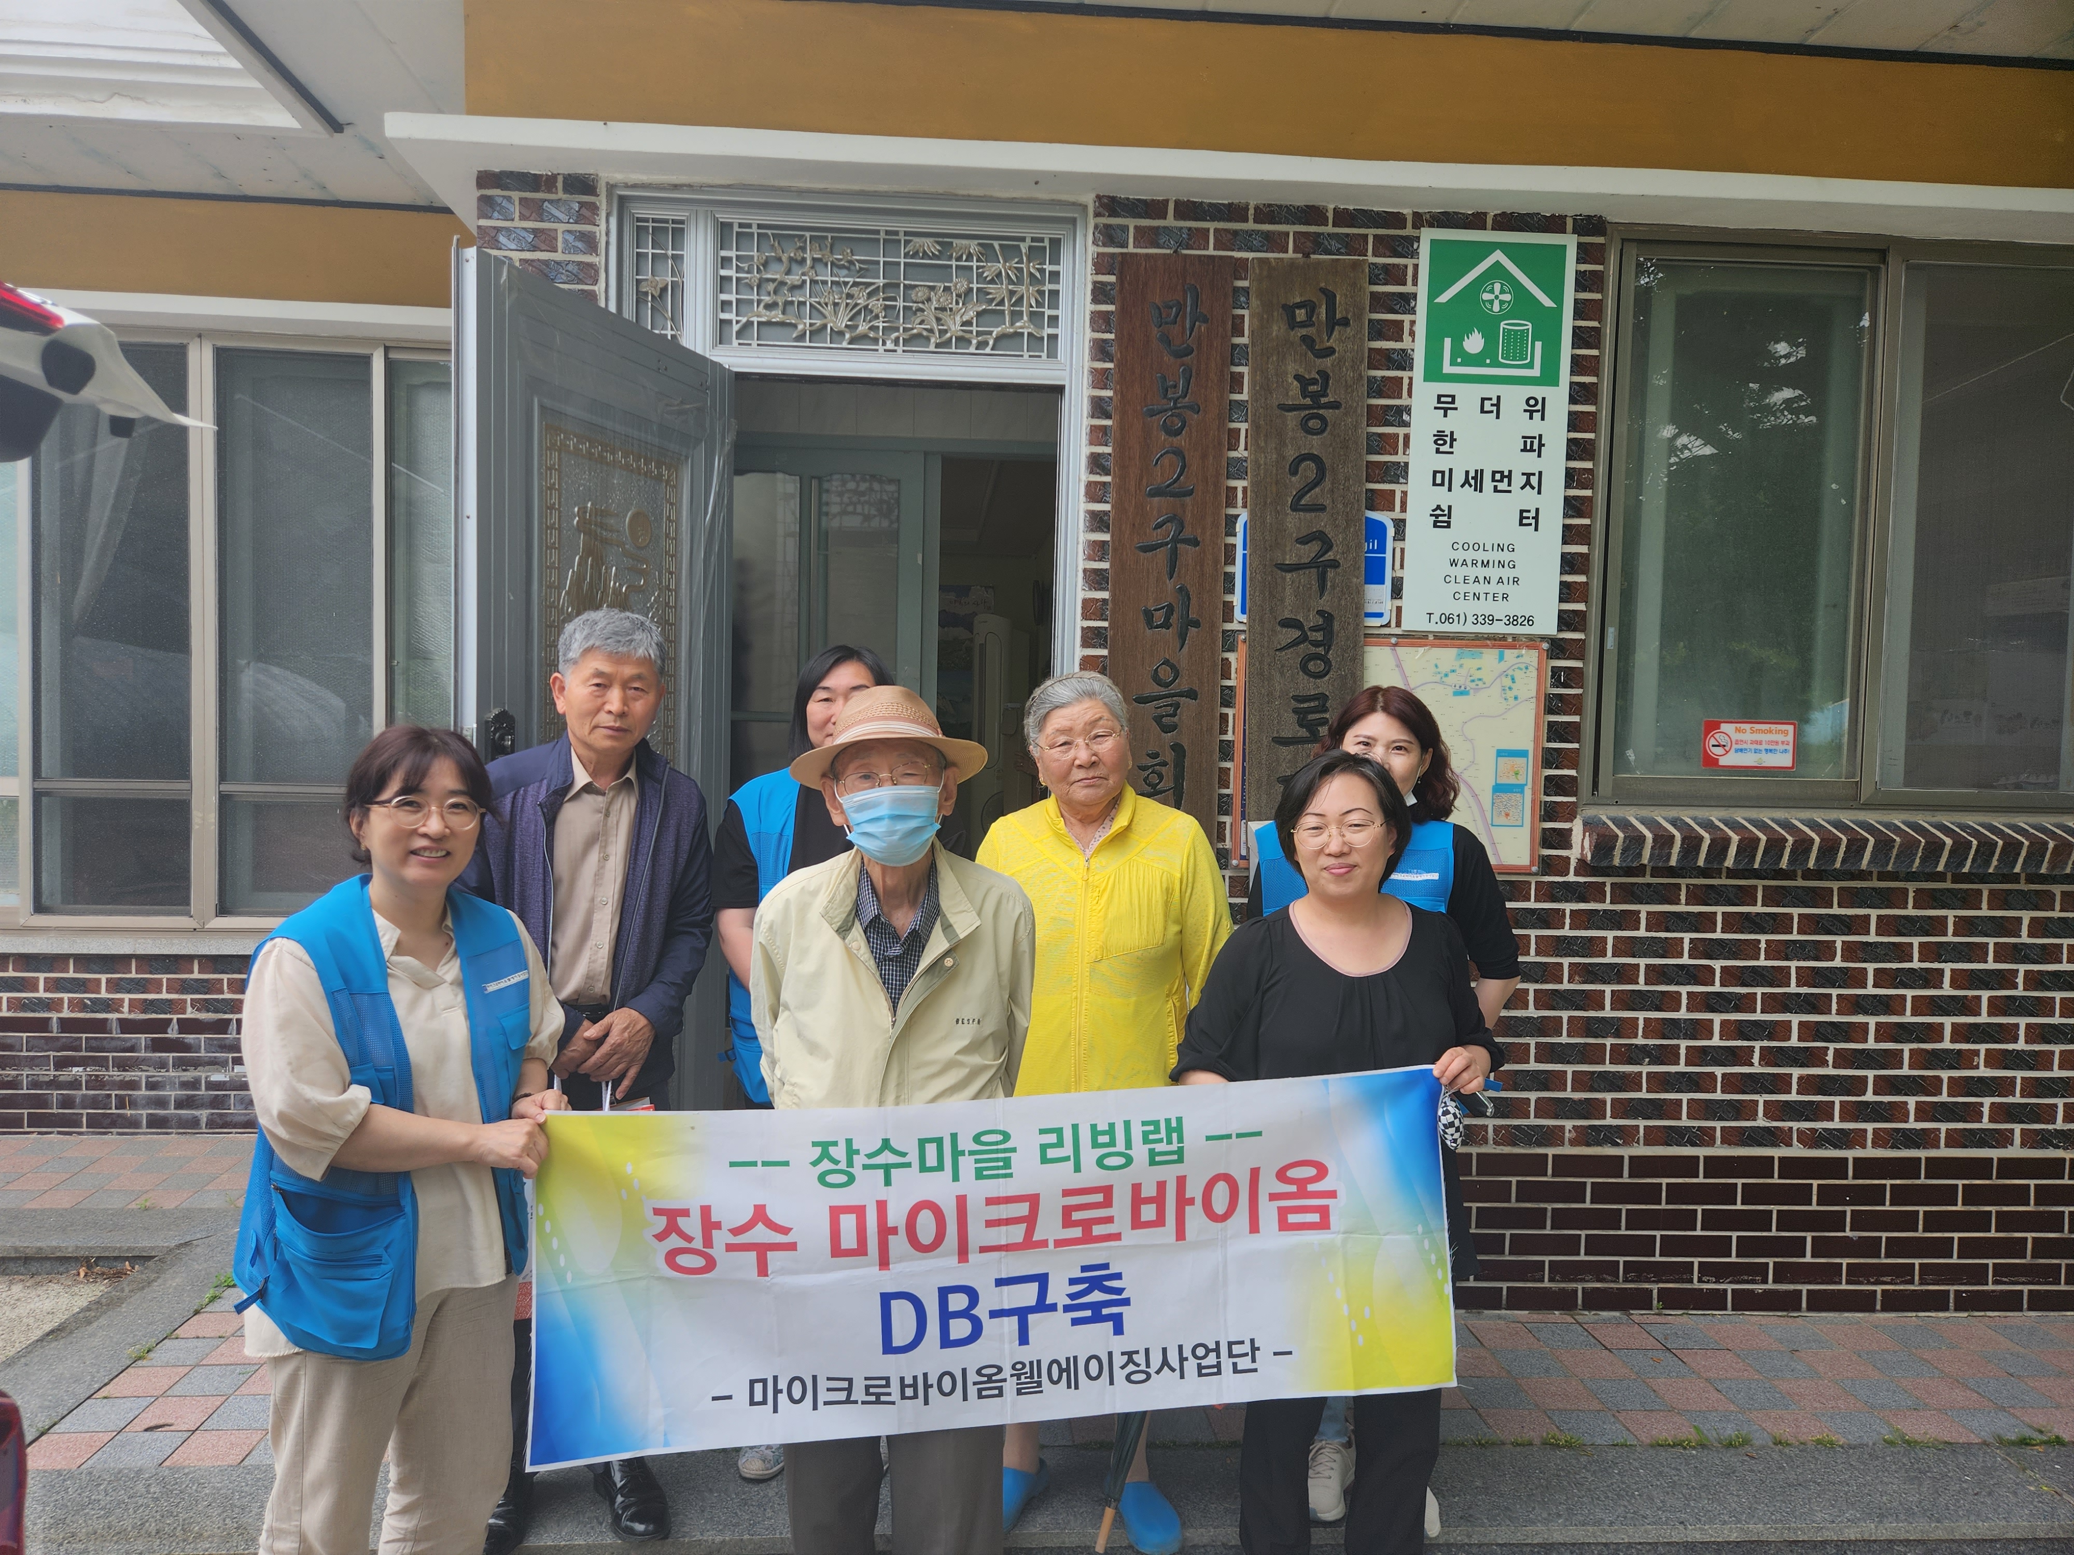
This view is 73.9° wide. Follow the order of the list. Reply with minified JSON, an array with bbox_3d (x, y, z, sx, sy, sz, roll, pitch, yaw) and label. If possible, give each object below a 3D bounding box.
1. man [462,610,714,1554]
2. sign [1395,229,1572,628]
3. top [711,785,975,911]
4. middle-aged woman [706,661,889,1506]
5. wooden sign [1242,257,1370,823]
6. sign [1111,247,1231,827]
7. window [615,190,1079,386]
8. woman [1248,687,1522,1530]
[{"bbox_3d":[-0.834,0.541,2.593,0.480,1.710,0.380,1,3,-11],"label":"man"},{"bbox_3d":[1.134,-0.864,3.470,0.393,0.994,0.030,1,3,-3],"label":"sign"},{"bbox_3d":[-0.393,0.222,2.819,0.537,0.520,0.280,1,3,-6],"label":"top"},{"bbox_3d":[-0.403,0.565,2.826,0.536,1.660,0.330,1,3,-5],"label":"middle-aged woman"},{"bbox_3d":[0.654,-0.496,3.422,0.286,1.538,0.045,1,3,-3],"label":"wooden sign"},{"bbox_3d":[0.324,-0.458,3.418,0.281,1.623,0.045,1,3,-3],"label":"sign"},{"bbox_3d":[-0.470,-1.196,3.446,1.133,0.424,0.120,1,3,-3],"label":"window"},{"bbox_3d":[0.687,0.625,2.740,0.546,1.600,0.360,1,3,-3],"label":"woman"}]

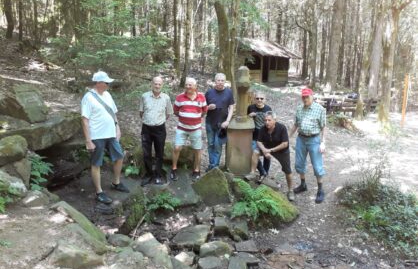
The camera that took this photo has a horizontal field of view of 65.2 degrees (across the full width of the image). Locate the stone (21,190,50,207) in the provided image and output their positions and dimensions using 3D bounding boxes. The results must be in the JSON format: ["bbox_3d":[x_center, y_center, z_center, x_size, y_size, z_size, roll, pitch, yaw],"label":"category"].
[{"bbox_3d":[-2.065,0.765,3.924,0.300,0.140,0.220,-2,10,-18],"label":"stone"}]

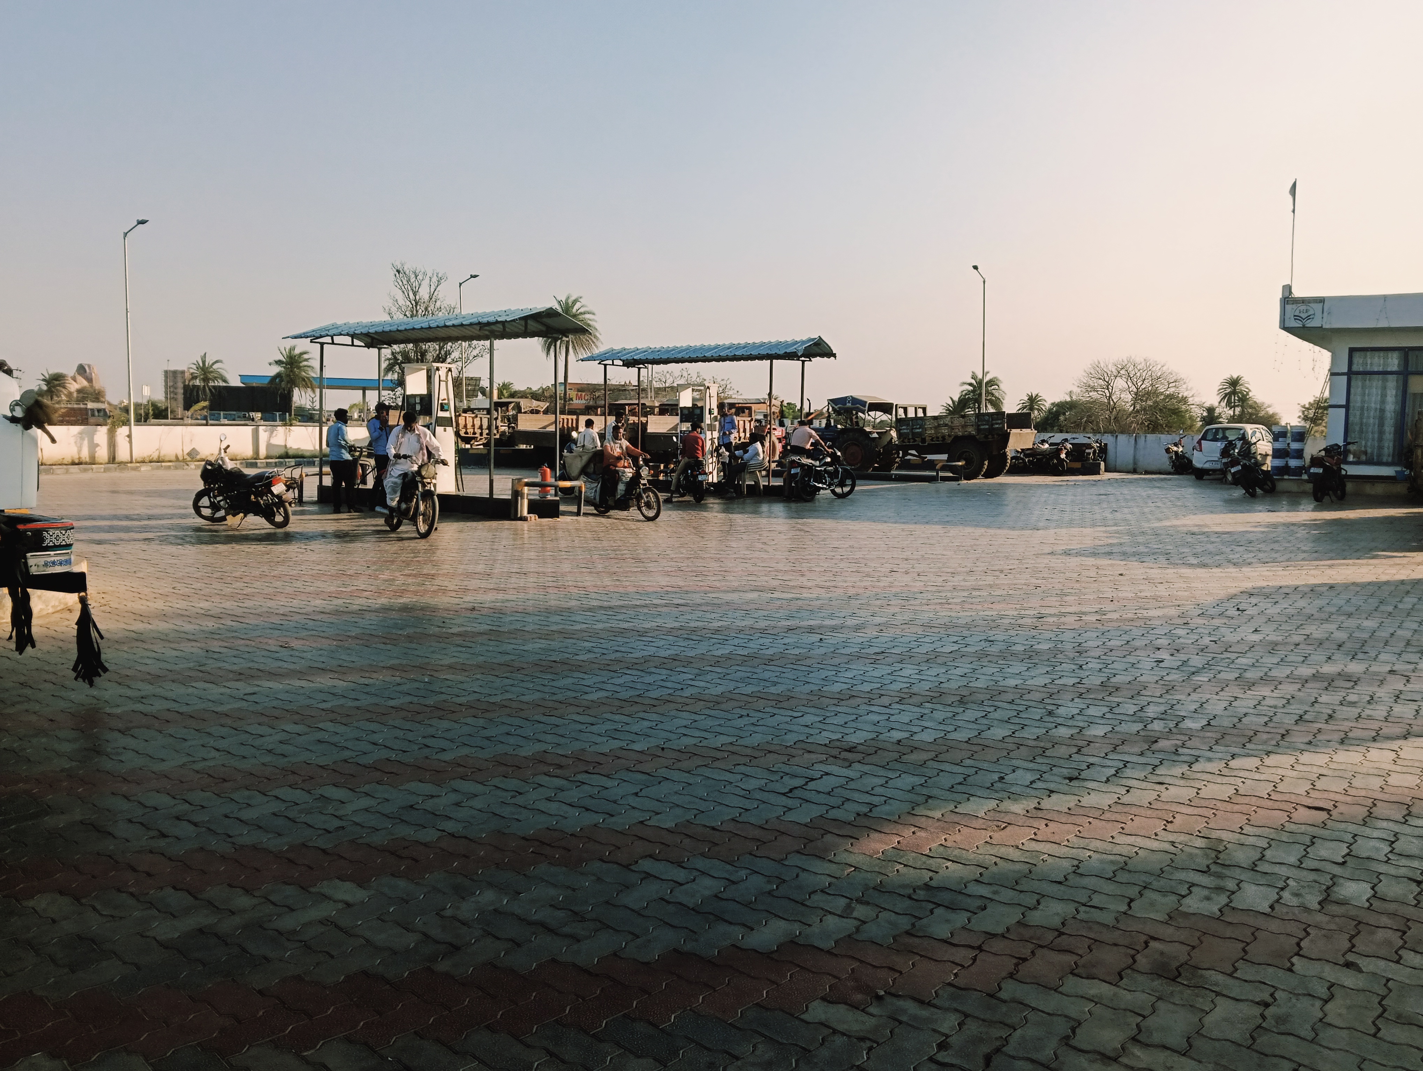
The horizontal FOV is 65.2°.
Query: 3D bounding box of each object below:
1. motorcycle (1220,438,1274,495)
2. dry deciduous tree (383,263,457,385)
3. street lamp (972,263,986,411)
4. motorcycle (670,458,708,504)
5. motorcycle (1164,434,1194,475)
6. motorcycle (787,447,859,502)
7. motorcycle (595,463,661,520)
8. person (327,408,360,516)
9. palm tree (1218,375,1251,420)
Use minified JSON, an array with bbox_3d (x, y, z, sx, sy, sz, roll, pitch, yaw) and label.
[{"bbox_3d":[11.481,-1.377,23.481,0.780,1.100,2.000,-16,-6,40],"label":"motorcycle"},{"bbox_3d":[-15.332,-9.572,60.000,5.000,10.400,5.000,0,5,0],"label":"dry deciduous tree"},{"bbox_3d":[9.742,-6.237,40.264,0.250,7.005,0.950,4,7,35],"label":"street lamp"},{"bbox_3d":[-0.386,-1.197,21.032,0.750,1.090,2.000,-1,6,-16],"label":"motorcycle"},{"bbox_3d":[13.761,-2.273,32.431,0.750,1.120,1.950,4,7,36],"label":"motorcycle"},{"bbox_3d":[2.178,-1.201,21.487,1.980,1.100,0.750,-5,8,-43],"label":"motorcycle"},{"bbox_3d":[-1.330,-0.773,17.360,0.720,1.050,1.850,-5,7,-40],"label":"motorcycle"},{"bbox_3d":[-5.937,-1.207,17.909,0.420,1.667,0.520,-4,7,-37],"label":"person"},{"bbox_3d":[47.005,-11.252,100.000,3.200,6.500,3.200,0,5,0],"label":"palm tree"}]

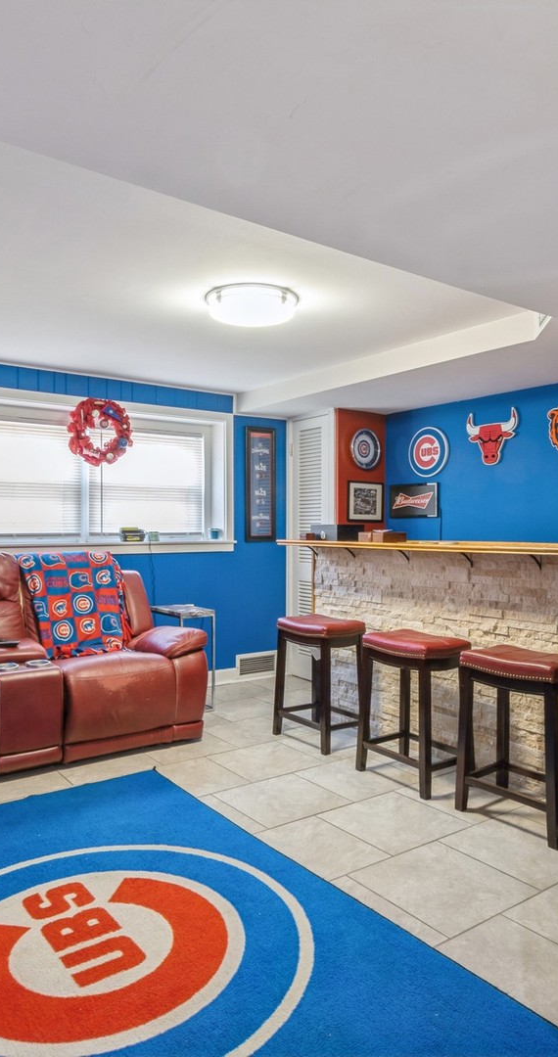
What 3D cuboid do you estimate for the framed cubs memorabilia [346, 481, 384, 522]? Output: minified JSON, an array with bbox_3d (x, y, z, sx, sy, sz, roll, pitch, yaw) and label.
[{"bbox_3d":[0.670,-0.199,5.004,0.364,0.298,0.030,0,0,-35],"label":"framed cubs memorabilia"}]

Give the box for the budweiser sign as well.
[{"bbox_3d":[0.981,-0.201,4.864,0.040,0.251,0.466,0,0,-38],"label":"budweiser sign"}]

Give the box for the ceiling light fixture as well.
[{"bbox_3d":[-0.121,-0.968,2.926,0.410,0.110,0.410,0,0,0],"label":"ceiling light fixture"}]

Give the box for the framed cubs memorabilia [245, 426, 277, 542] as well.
[{"bbox_3d":[-0.130,-0.344,5.171,0.299,0.892,0.035,0,0,-35],"label":"framed cubs memorabilia"}]

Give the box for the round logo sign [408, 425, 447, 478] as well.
[{"bbox_3d":[1.065,-0.548,4.764,0.030,0.367,0.356,0,0,-38],"label":"round logo sign"}]

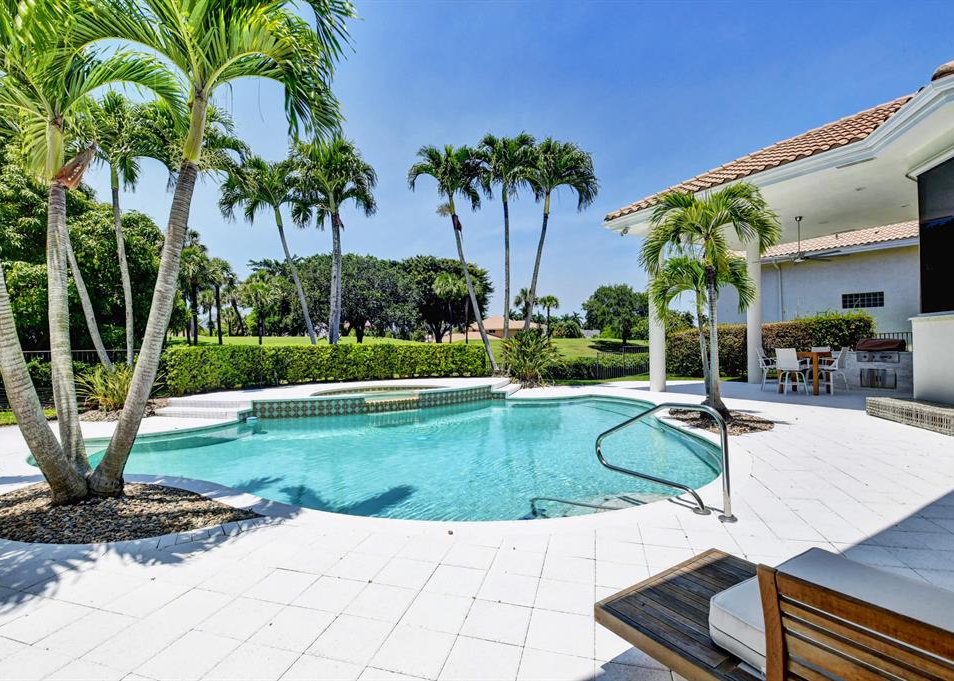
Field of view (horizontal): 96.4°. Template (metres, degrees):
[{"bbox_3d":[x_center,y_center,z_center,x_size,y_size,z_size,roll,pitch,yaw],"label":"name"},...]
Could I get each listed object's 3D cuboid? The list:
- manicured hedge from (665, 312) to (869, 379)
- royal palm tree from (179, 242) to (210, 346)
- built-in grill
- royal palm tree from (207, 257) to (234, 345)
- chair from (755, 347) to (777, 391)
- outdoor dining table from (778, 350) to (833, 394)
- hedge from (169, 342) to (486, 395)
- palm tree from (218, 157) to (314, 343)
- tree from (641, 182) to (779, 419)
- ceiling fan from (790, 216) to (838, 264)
[{"bbox_3d":[9.929,0.355,15.464,1.000,2.020,6.400,0,0,-29],"label":"manicured hedge"},{"bbox_3d":[-21.317,-3.425,32.041,2.552,7.902,2.552,-1,-1,0],"label":"royal palm tree"},{"bbox_3d":[10.599,0.656,11.193,0.750,1.380,1.280,0,0,-29],"label":"built-in grill"},{"bbox_3d":[-24.068,-3.725,40.000,2.400,8.300,2.400,0,0,0],"label":"royal palm tree"},{"bbox_3d":[7.919,0.790,11.452,0.560,1.120,0.600,0,0,-40],"label":"chair"},{"bbox_3d":[7.848,0.776,10.211,0.900,0.950,0.900,0,-1,-34],"label":"outdoor dining table"},{"bbox_3d":[-3.221,0.661,11.363,8.100,1.100,0.800,0,0,-36],"label":"hedge"},{"bbox_3d":[-6.036,-2.010,12.323,2.828,6.648,2.600,-1,-1,0],"label":"palm tree"},{"bbox_3d":[4.243,-0.712,7.759,2.350,4.100,2.300,0,0,0],"label":"tree"},{"bbox_3d":[7.240,-2.257,9.624,1.550,1.064,1.550,-1,-1,0],"label":"ceiling fan"}]

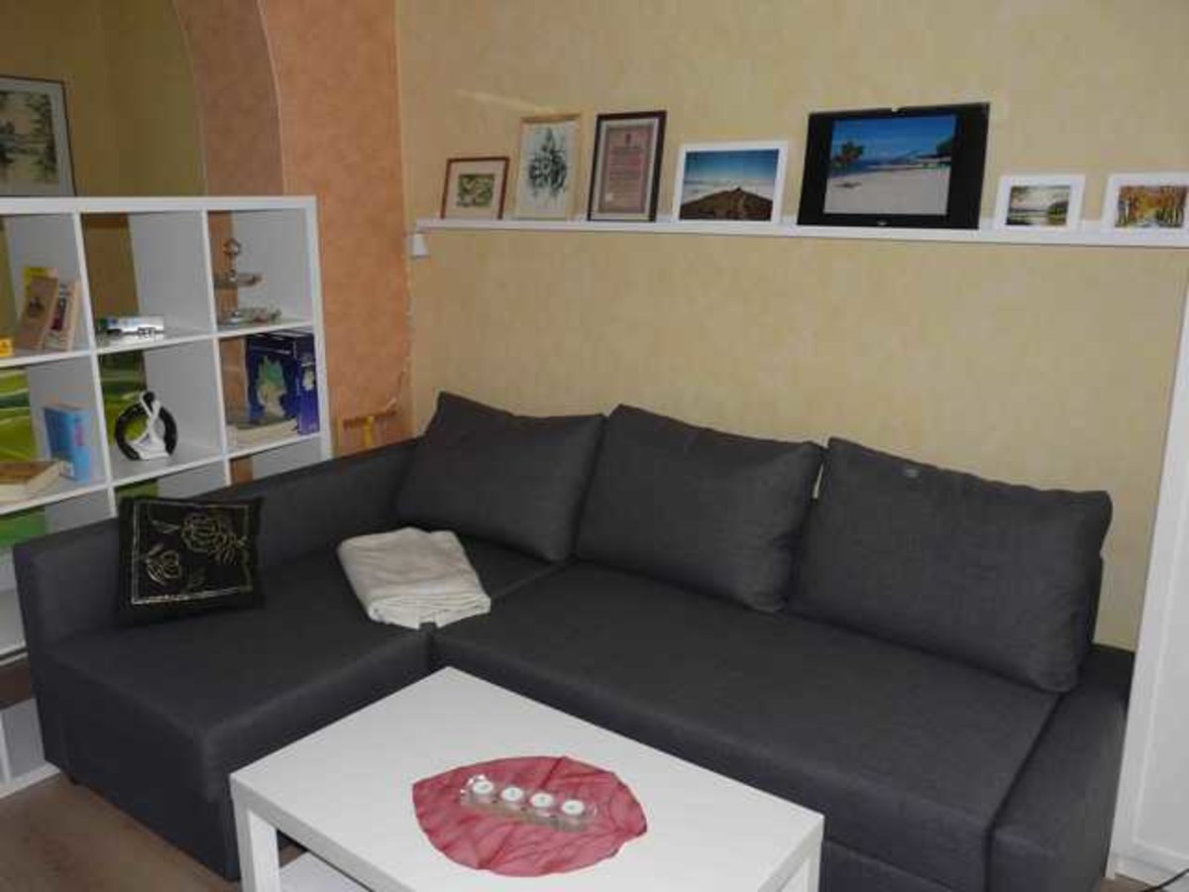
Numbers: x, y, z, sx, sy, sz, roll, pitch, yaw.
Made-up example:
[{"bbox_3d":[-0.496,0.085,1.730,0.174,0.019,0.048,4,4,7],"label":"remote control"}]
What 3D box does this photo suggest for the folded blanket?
[{"bbox_3d":[-0.507,0.358,2.640,0.327,0.059,0.495,-5,15,-18],"label":"folded blanket"}]

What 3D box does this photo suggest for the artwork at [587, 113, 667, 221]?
[{"bbox_3d":[0.097,-0.813,2.830,0.244,0.320,0.020,10,9,35],"label":"artwork"}]

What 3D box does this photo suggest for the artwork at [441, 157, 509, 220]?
[{"bbox_3d":[-0.391,-0.844,3.195,0.278,0.210,0.020,10,7,35],"label":"artwork"}]

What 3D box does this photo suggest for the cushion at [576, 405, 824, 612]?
[{"bbox_3d":[0.266,0.147,2.669,0.653,0.431,0.198,10,3,35],"label":"cushion"}]

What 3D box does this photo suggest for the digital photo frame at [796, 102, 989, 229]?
[{"bbox_3d":[0.733,-0.678,2.375,0.452,0.289,0.035,10,10,35],"label":"digital photo frame"}]

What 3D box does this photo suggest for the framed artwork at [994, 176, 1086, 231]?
[{"bbox_3d":[1.016,-0.545,2.196,0.177,0.134,0.022,10,5,35],"label":"framed artwork"}]

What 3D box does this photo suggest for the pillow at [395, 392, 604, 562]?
[{"bbox_3d":[-0.305,0.064,3.053,0.663,0.416,0.198,10,3,35],"label":"pillow"}]

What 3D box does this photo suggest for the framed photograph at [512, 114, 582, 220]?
[{"bbox_3d":[-0.143,-0.857,3.002,0.243,0.327,0.020,10,9,35],"label":"framed photograph"}]

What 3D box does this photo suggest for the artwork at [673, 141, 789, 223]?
[{"bbox_3d":[0.375,-0.713,2.643,0.333,0.230,0.022,10,8,35],"label":"artwork"}]

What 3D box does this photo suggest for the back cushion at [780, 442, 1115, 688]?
[{"bbox_3d":[0.807,0.245,2.280,0.673,0.431,0.198,10,3,35],"label":"back cushion"}]

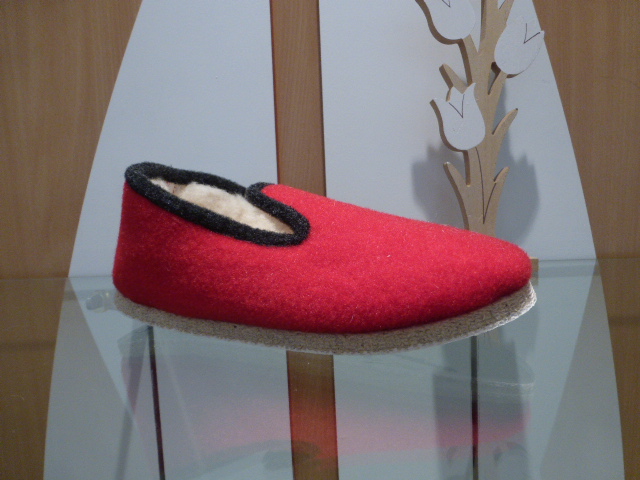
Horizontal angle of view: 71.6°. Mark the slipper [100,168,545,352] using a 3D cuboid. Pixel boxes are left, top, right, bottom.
[{"bbox_3d":[-0.017,-0.001,0.269,0.265,0.105,0.094,-1,6,19],"label":"slipper"}]

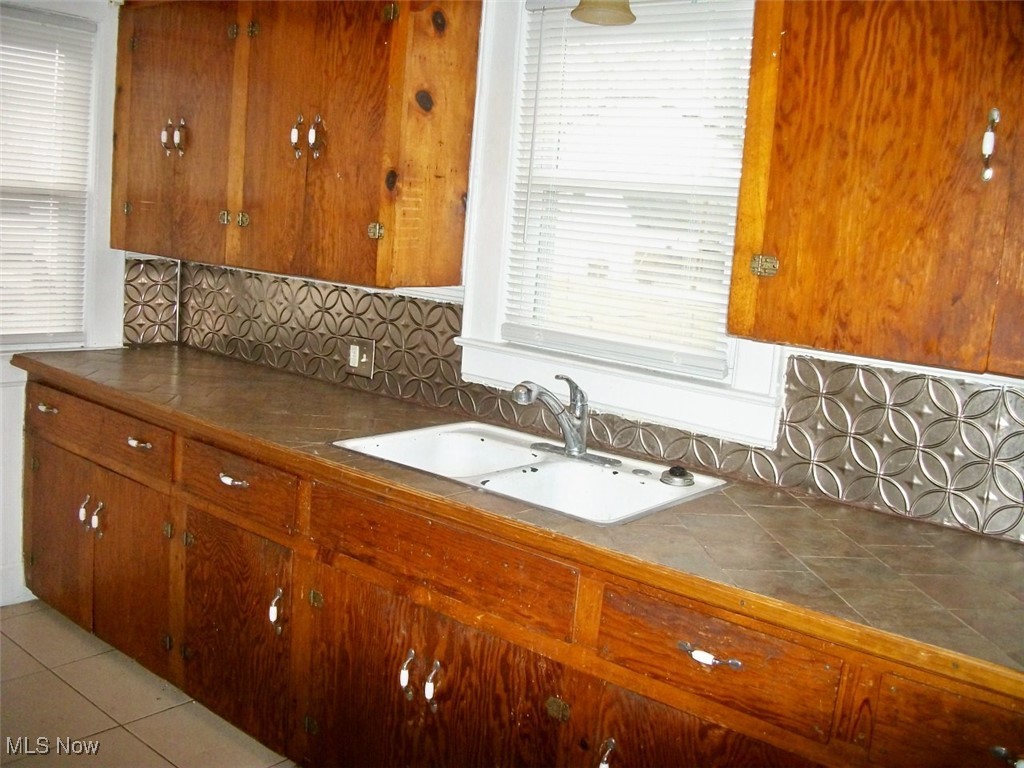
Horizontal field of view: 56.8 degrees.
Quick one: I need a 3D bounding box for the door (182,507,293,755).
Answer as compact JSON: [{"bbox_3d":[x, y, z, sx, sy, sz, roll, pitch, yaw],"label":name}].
[{"bbox_3d":[-0.751,0.647,2.535,0.497,0.548,0.031,11,11,39],"label":"door"}]

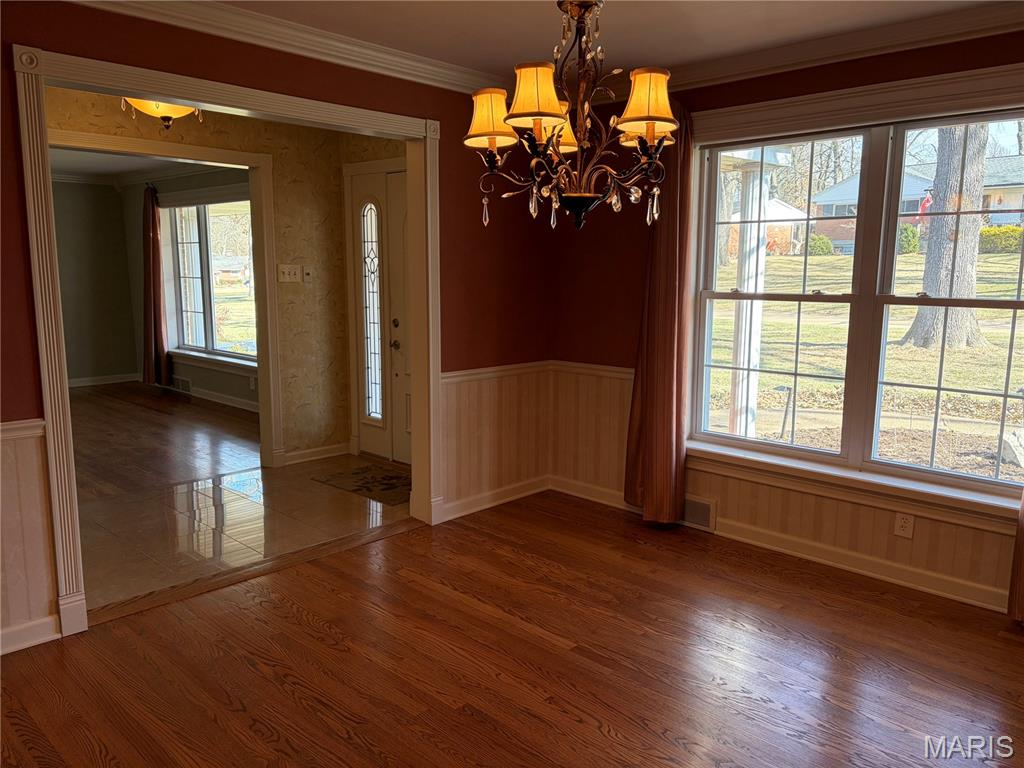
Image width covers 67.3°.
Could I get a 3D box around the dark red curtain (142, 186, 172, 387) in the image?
[{"bbox_3d":[-4.077,-1.090,8.730,0.529,2.238,0.133,9,12,43],"label":"dark red curtain"}]

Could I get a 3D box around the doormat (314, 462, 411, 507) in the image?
[{"bbox_3d":[-0.854,0.650,5.070,0.872,0.012,0.536,9,12,43],"label":"doormat"}]

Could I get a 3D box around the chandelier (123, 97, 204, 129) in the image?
[{"bbox_3d":[-1.737,-1.445,3.854,0.435,0.332,0.435,9,12,43],"label":"chandelier"}]

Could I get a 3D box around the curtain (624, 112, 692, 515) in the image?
[{"bbox_3d":[0.805,-0.364,4.160,0.398,2.234,0.136,9,12,43],"label":"curtain"}]

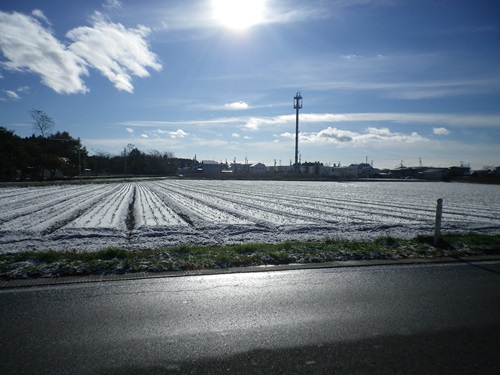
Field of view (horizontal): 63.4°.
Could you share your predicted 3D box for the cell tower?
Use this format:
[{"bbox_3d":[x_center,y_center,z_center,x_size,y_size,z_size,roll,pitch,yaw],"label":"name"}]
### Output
[{"bbox_3d":[22.458,-25.253,190.000,4.000,39.701,4.000,1,2,0],"label":"cell tower"}]

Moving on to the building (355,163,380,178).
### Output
[{"bbox_3d":[56.753,-8.008,194.500,11.800,6.907,9.000,1,2,0],"label":"building"}]

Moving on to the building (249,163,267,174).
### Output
[{"bbox_3d":[3.944,-9.102,204.500,8.700,6.429,9.000,1,2,0],"label":"building"}]

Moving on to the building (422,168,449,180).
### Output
[{"bbox_3d":[72.934,-4.954,159.000,10.000,4.676,8.000,2,2,11],"label":"building"}]

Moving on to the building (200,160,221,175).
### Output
[{"bbox_3d":[-20.204,-10.024,209.500,10.500,7.452,9.000,1,2,0],"label":"building"}]

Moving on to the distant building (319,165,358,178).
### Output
[{"bbox_3d":[42.565,-7.623,194.500,18.500,5.967,9.000,1,2,0],"label":"distant building"}]

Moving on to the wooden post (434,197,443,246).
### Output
[{"bbox_3d":[3.776,0.711,8.100,0.115,0.981,0.115,1,2,0],"label":"wooden post"}]

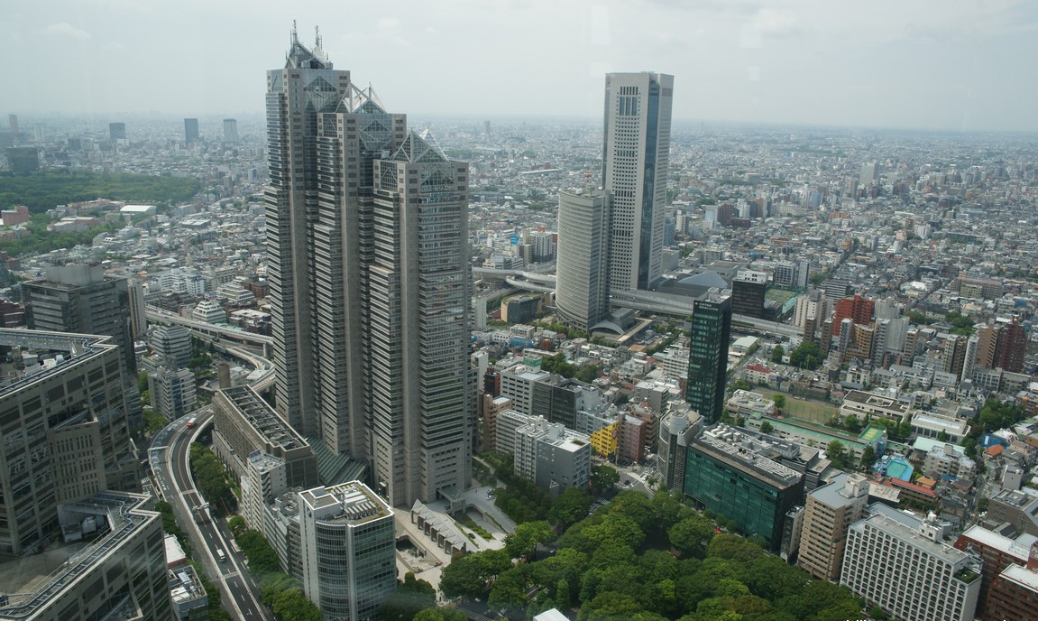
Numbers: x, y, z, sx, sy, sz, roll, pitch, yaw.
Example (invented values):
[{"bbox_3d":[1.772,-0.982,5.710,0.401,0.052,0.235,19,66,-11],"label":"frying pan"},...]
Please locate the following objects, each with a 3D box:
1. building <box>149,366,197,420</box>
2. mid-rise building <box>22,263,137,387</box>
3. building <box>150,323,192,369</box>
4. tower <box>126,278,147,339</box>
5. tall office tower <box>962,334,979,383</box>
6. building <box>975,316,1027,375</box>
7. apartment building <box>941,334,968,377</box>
[{"bbox_3d":[-223.110,52.850,485.110,22.600,32.500,17.000,9,16,27],"label":"building"},{"bbox_3d":[-250.070,26.130,433.860,36.300,109.000,37.000,7,16,22],"label":"mid-rise building"},{"bbox_3d":[-272.260,30.740,588.500,31.200,32.200,19.000,14,20,40],"label":"building"},{"bbox_3d":[-325.060,-0.440,639.170,8.800,54.000,8.500,9,17,29],"label":"tower"},{"bbox_3d":[359.480,39.800,595.760,6.200,38.200,15.000,13,19,37],"label":"tall office tower"},{"bbox_3d":[399.980,29.800,622.590,31.000,42.000,21.000,9,17,29],"label":"building"},{"bbox_3d":[357.100,37.830,613.560,12.600,32.800,17.000,12,18,36],"label":"apartment building"}]

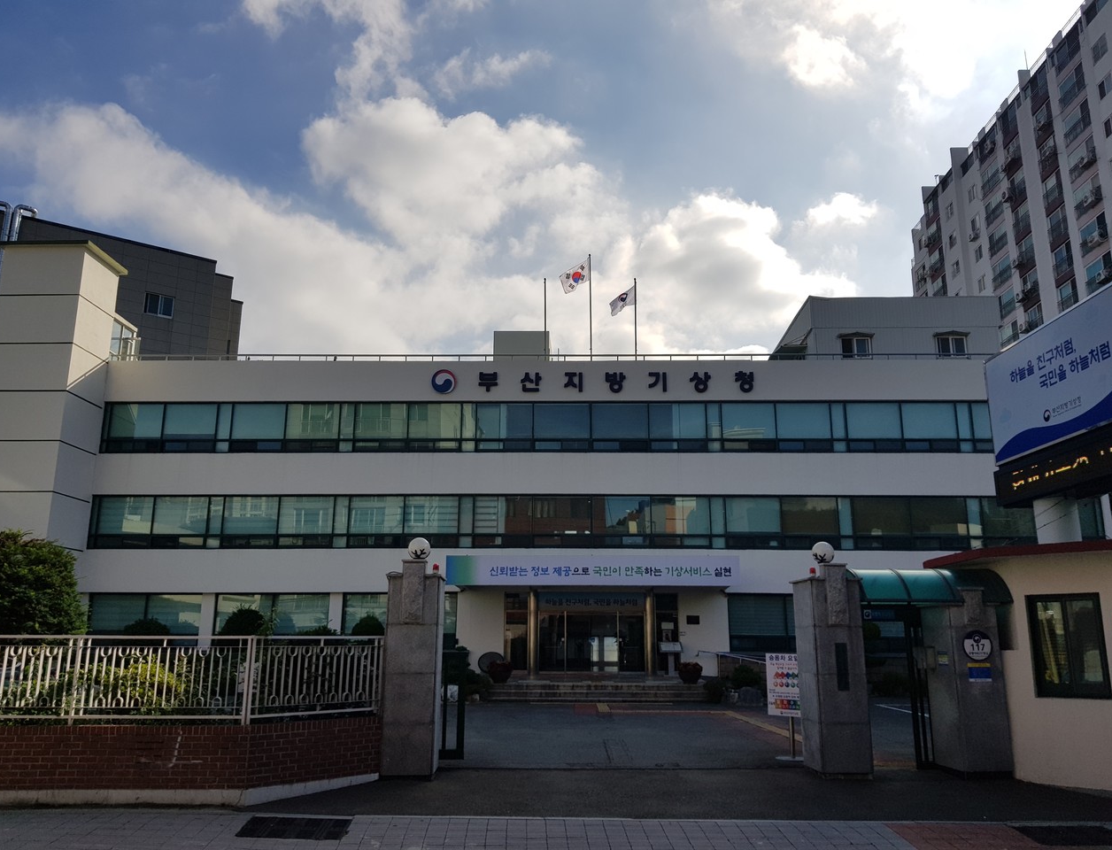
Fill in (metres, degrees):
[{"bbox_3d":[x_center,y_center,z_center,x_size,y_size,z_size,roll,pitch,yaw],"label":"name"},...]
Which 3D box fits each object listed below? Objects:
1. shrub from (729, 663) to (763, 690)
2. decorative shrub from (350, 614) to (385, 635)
[{"bbox_3d":[4.989,6.645,22.239,0.860,0.780,0.860,0,-14,1],"label":"shrub"},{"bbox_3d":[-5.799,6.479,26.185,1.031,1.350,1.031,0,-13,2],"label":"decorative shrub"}]

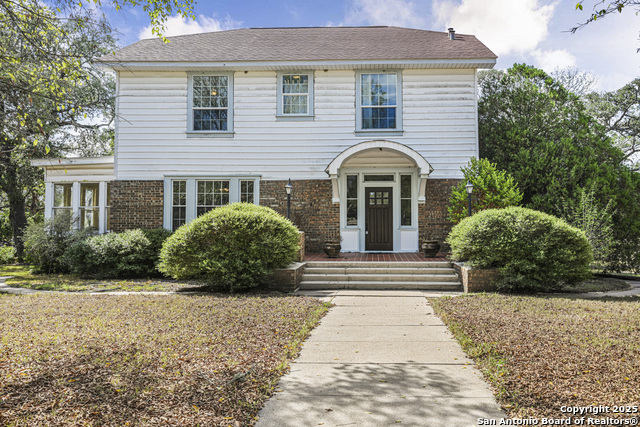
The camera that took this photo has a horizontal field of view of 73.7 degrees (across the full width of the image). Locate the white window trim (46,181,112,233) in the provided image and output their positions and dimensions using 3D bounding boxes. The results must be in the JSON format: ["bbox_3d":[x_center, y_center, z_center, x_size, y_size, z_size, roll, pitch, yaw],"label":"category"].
[{"bbox_3d":[-8.500,-0.220,15.100,2.500,1.880,0.200,0,0,3],"label":"white window trim"}]

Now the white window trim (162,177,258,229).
[{"bbox_3d":[-3.480,-0.310,13.700,3.120,1.850,0.200,0,0,3],"label":"white window trim"}]

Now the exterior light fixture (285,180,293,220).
[{"bbox_3d":[-0.800,0.330,11.100,0.220,2.500,0.220,0,0,2],"label":"exterior light fixture"}]

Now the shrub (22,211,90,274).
[{"bbox_3d":[-8.150,0.900,13.200,2.100,1.900,1.800,0,0,3],"label":"shrub"}]

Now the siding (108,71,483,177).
[{"bbox_3d":[-0.770,-2.850,13.850,11.700,3.550,0.350,0,0,2],"label":"siding"}]

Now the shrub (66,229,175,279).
[{"bbox_3d":[-5.800,1.100,12.400,2.950,1.330,1.600,0,0,2],"label":"shrub"}]

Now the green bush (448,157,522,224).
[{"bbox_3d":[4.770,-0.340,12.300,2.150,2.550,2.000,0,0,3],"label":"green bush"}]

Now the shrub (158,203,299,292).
[{"bbox_3d":[-2.190,0.750,10.200,3.180,2.000,2.600,0,0,2],"label":"shrub"}]

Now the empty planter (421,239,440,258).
[{"bbox_3d":[3.100,1.000,11.900,0.520,0.480,0.520,0,0,3],"label":"empty planter"}]

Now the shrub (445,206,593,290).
[{"bbox_3d":[4.700,0.790,10.200,3.150,1.940,2.600,0,0,2],"label":"shrub"}]

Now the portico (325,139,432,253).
[{"bbox_3d":[1.830,-0.470,13.350,3.300,3.480,0.950,0,0,2],"label":"portico"}]

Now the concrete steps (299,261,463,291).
[{"bbox_3d":[1.390,1.410,9.850,3.600,0.500,1.200,0,0,4],"label":"concrete steps"}]

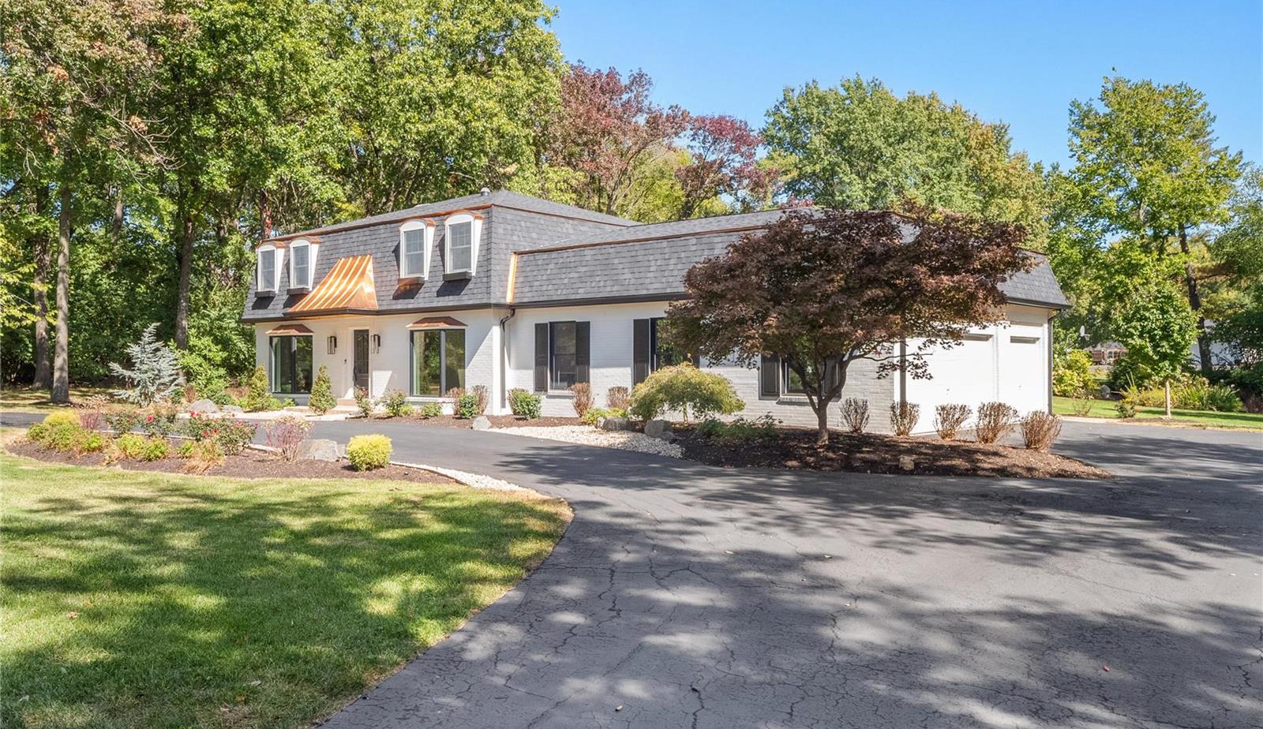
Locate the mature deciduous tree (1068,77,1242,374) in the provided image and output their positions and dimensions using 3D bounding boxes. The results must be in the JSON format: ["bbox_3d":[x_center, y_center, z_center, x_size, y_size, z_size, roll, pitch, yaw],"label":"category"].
[{"bbox_3d":[21.870,-5.360,41.000,7.400,13.330,7.200,0,0,0],"label":"mature deciduous tree"}]

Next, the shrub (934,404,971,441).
[{"bbox_3d":[5.851,1.046,17.956,0.665,0.649,0.665,0,0,0],"label":"shrub"}]

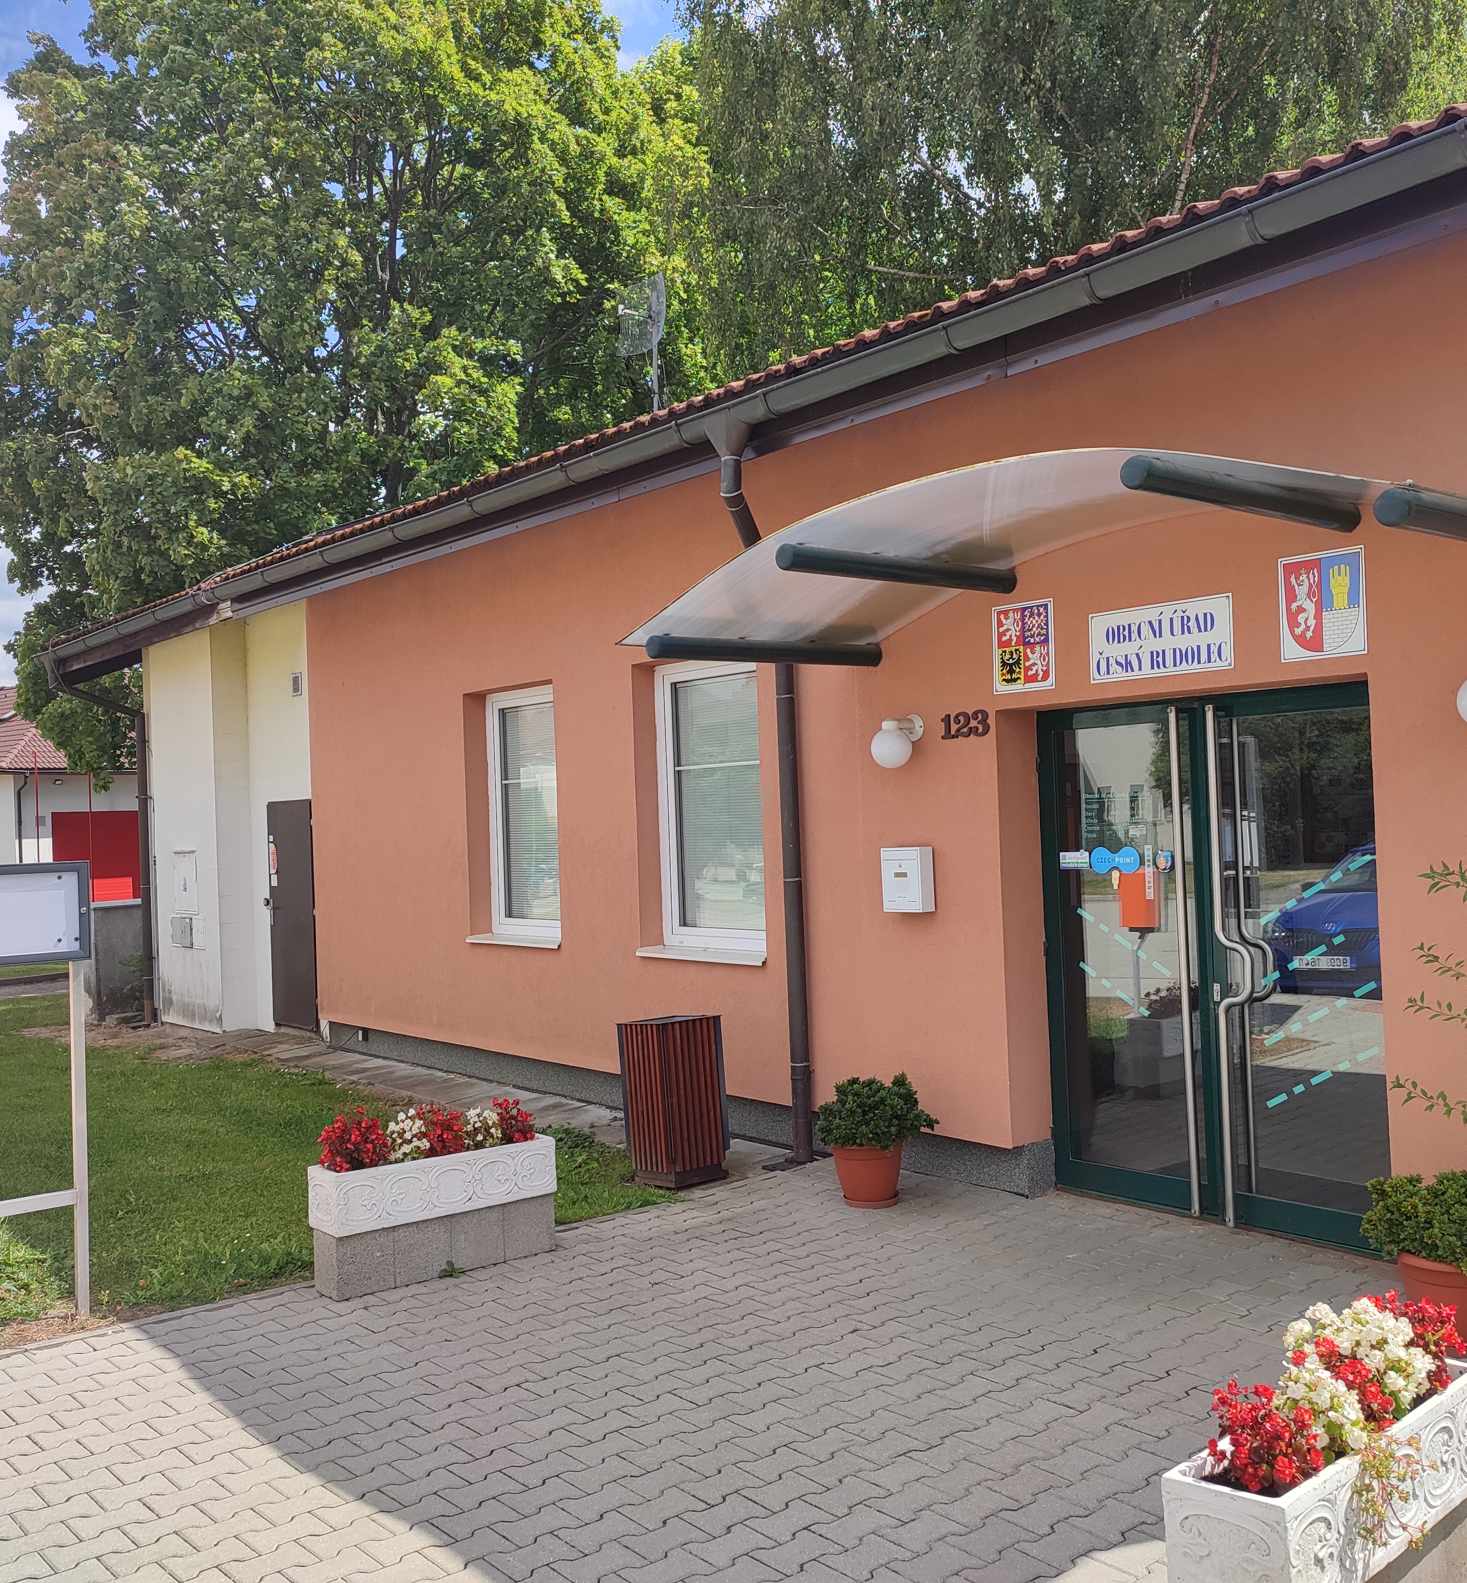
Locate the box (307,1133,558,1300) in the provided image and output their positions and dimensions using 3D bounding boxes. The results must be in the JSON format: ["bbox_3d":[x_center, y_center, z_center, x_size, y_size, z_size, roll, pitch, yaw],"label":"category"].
[{"bbox_3d":[-1.213,1.723,6.273,1.000,0.485,0.246,-1,-1,-39],"label":"box"}]

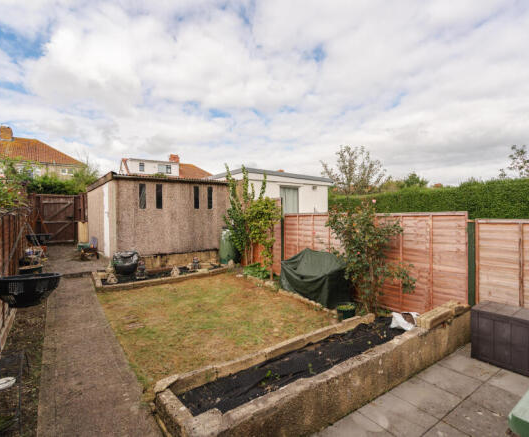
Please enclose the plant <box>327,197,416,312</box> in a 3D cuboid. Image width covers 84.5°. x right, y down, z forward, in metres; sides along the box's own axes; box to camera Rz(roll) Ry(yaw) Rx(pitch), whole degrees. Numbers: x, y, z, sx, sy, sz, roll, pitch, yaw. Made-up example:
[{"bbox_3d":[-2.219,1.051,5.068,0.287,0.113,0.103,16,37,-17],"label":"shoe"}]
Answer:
[{"bbox_3d":[1.640,0.555,4.505,0.700,1.730,1.100,0,0,-36],"label":"plant"}]

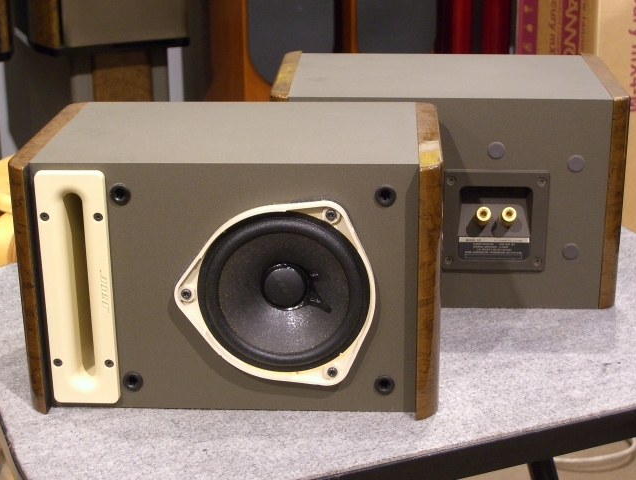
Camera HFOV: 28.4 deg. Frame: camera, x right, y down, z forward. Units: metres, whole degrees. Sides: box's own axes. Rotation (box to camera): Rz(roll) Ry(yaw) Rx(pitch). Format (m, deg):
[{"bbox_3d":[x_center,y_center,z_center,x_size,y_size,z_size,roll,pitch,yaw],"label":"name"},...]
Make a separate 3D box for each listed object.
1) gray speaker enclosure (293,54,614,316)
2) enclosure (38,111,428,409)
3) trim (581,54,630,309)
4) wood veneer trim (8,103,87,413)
[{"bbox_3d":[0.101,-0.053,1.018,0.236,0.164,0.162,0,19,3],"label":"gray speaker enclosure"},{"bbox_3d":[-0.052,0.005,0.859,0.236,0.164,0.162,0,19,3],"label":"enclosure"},{"bbox_3d":[0.226,-0.054,1.017,0.014,0.164,0.174,0,19,3],"label":"trim"},{"bbox_3d":[-0.177,0.006,0.860,0.014,0.164,0.174,0,19,3],"label":"wood veneer trim"}]

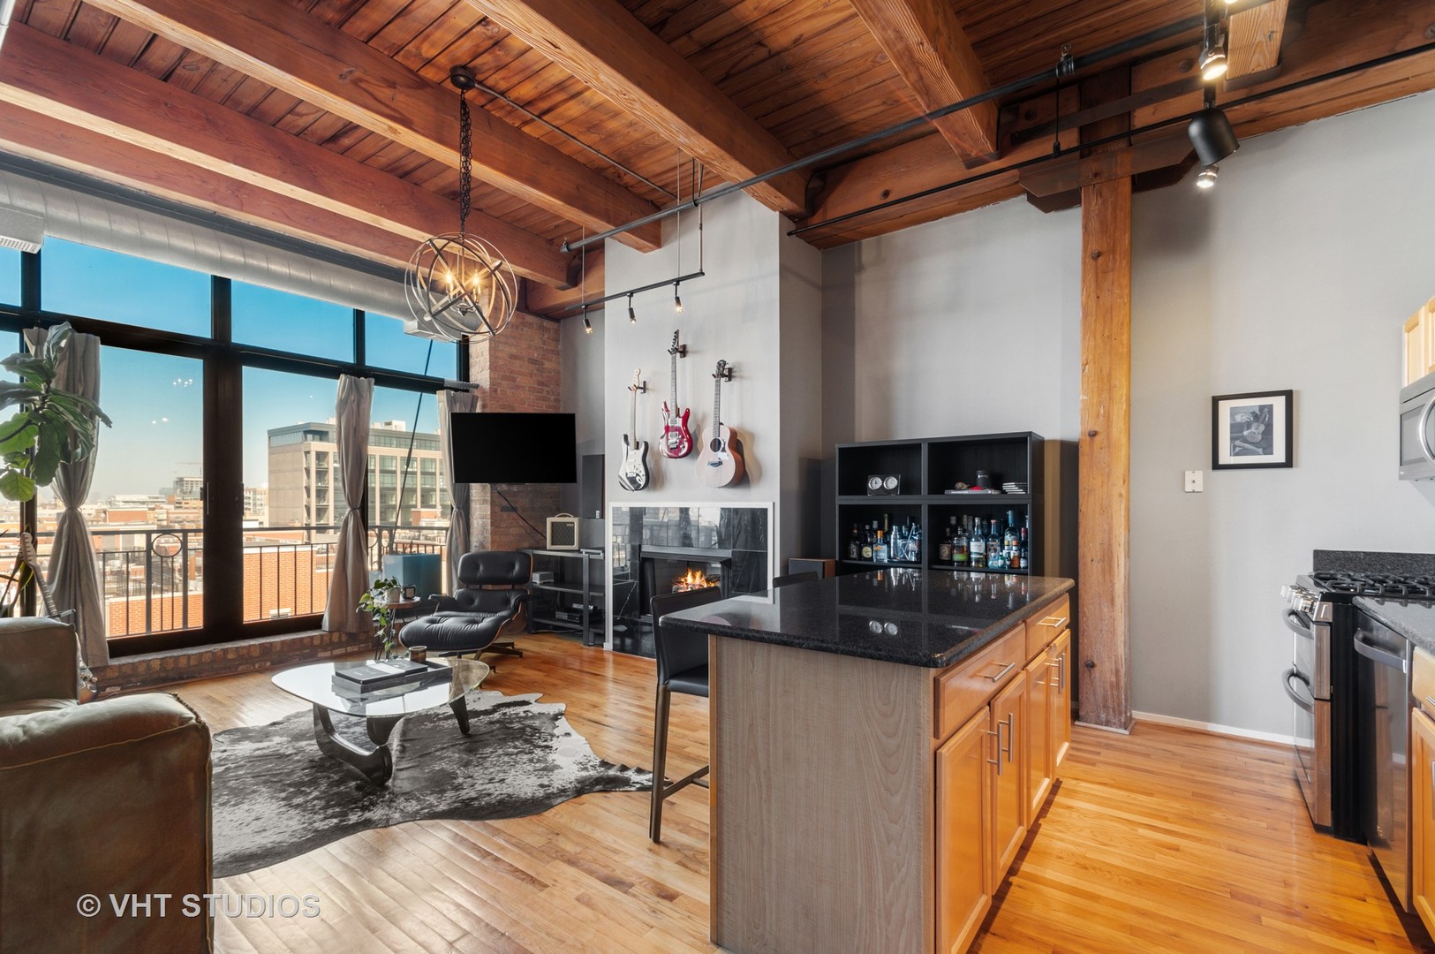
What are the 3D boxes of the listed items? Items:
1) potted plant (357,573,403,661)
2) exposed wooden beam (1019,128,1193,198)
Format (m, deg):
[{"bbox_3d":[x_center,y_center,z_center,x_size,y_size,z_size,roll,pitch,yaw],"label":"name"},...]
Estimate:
[{"bbox_3d":[-2.590,1.075,4.600,0.310,0.620,0.300,1,-2,-17],"label":"potted plant"},{"bbox_3d":[2.303,-1.808,3.563,0.880,0.180,0.220,-2,-3,38],"label":"exposed wooden beam"}]

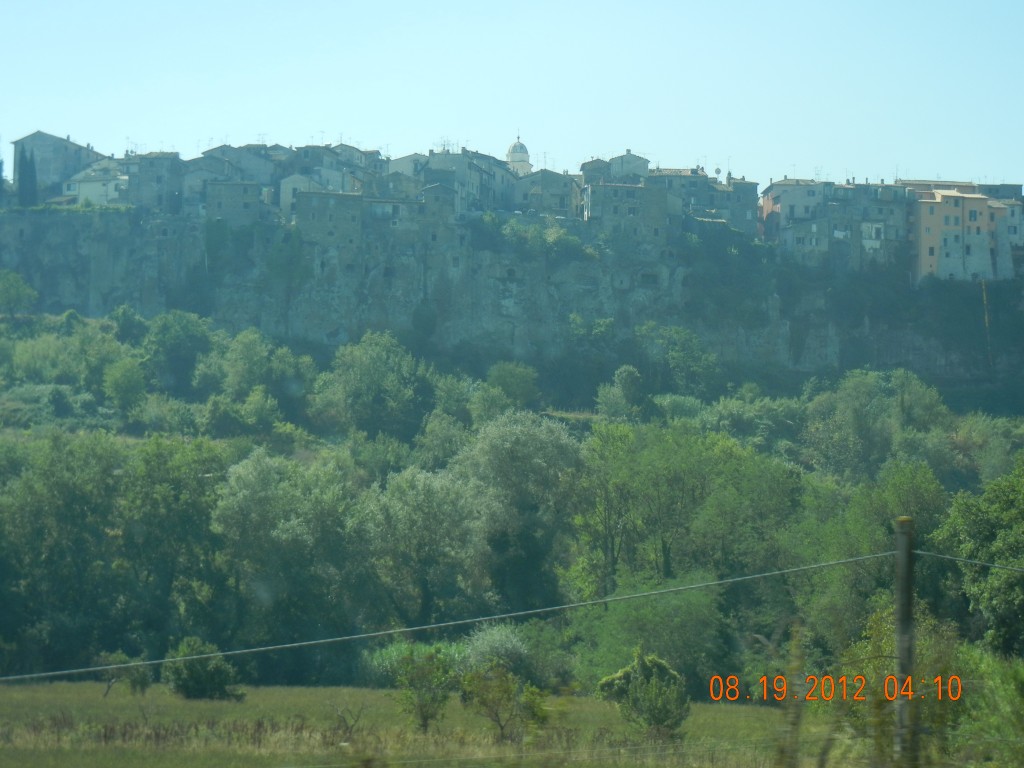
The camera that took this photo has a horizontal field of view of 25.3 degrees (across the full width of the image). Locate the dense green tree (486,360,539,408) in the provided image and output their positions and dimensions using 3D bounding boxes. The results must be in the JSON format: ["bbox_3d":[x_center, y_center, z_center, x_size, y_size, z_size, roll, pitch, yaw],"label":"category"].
[{"bbox_3d":[0.058,0.058,265.000,6.050,5.580,5.750,0,-6,0],"label":"dense green tree"}]

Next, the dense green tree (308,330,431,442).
[{"bbox_3d":[-14.076,0.148,225.000,12.050,10.870,11.450,0,-6,0],"label":"dense green tree"}]

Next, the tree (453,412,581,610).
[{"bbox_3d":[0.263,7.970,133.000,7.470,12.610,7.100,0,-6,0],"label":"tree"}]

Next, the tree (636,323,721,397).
[{"bbox_3d":[20.833,-3.065,285.000,10.510,9.260,9.980,0,-6,0],"label":"tree"}]

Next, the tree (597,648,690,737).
[{"bbox_3d":[4.246,9.951,73.000,2.950,2.950,2.800,0,-6,0],"label":"tree"}]

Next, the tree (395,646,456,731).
[{"bbox_3d":[-2.890,10.327,77.000,2.030,3.040,1.930,0,-6,0],"label":"tree"}]

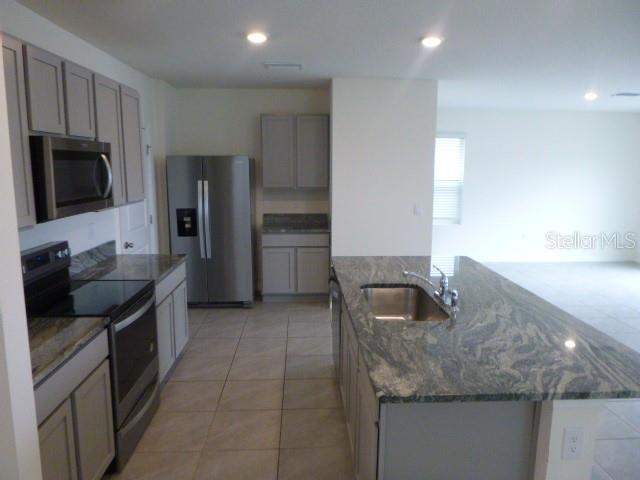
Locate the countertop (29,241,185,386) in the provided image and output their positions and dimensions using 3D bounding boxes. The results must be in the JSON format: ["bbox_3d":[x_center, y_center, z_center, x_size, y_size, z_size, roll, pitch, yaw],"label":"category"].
[{"bbox_3d":[-1.435,0.295,2.876,0.640,0.155,2.470,0,9,-2],"label":"countertop"}]

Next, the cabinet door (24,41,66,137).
[{"bbox_3d":[-1.437,-0.772,2.433,0.022,0.405,0.340,0,9,-2],"label":"cabinet door"}]

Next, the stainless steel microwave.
[{"bbox_3d":[-1.543,-0.371,2.678,0.410,0.425,0.758,0,9,-2],"label":"stainless steel microwave"}]

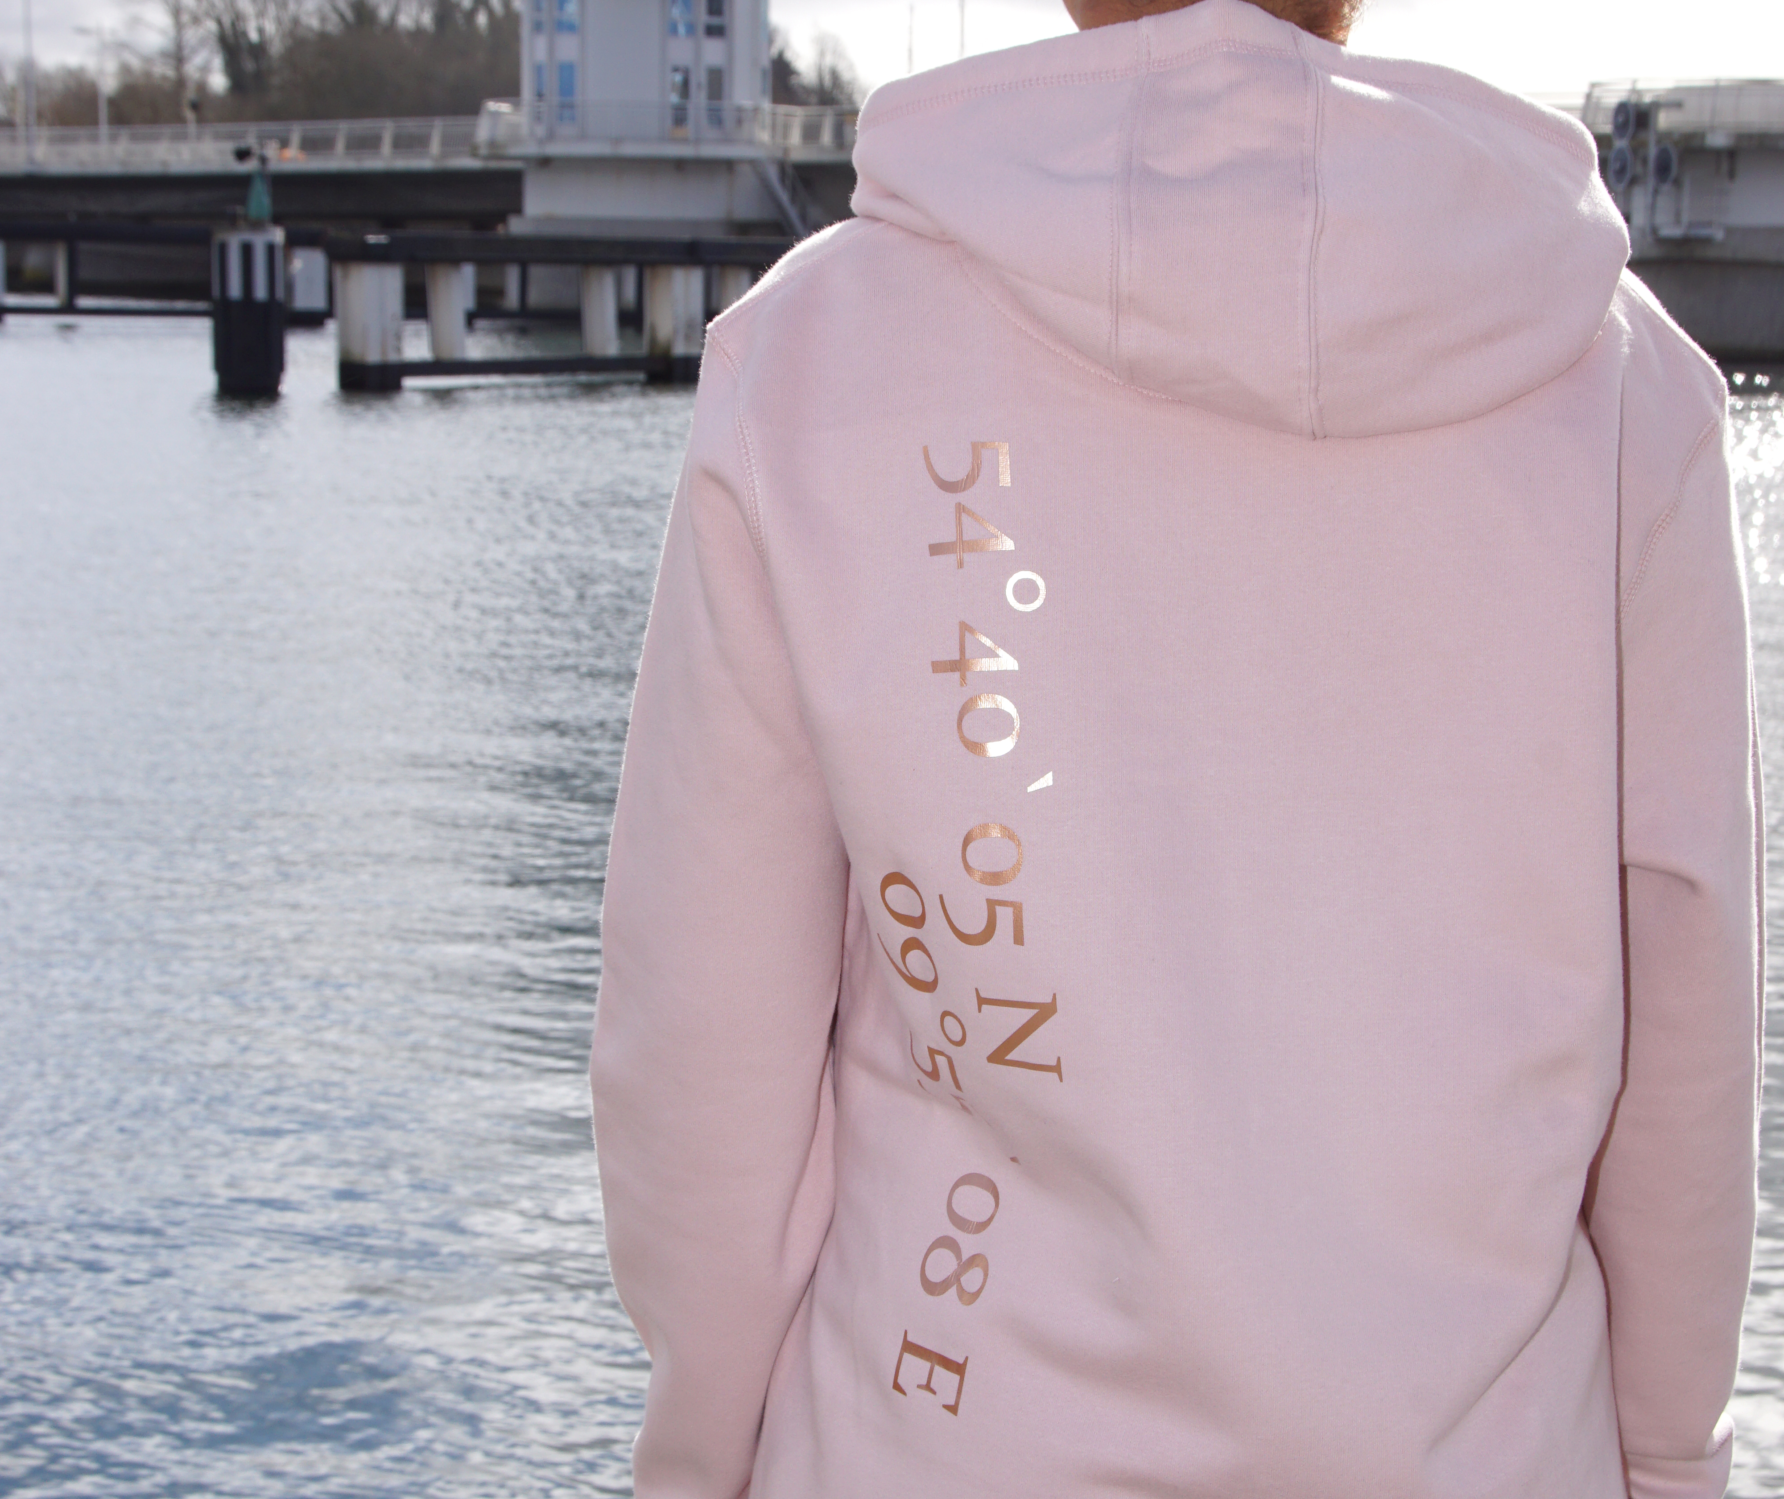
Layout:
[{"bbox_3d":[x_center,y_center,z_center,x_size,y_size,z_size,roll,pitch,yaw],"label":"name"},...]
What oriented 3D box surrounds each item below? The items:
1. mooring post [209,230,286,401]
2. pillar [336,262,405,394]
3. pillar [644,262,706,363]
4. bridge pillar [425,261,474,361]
[{"bbox_3d":[-10.483,-7.088,63.000,1.170,2.800,1.170,0,8,0],"label":"mooring post"},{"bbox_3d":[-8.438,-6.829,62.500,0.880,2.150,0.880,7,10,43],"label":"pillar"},{"bbox_3d":[-3.714,-7.337,66.000,0.850,1.800,0.850,7,10,43],"label":"pillar"},{"bbox_3d":[-7.325,-7.218,64.000,0.660,1.750,0.660,-1,8,-7],"label":"bridge pillar"}]

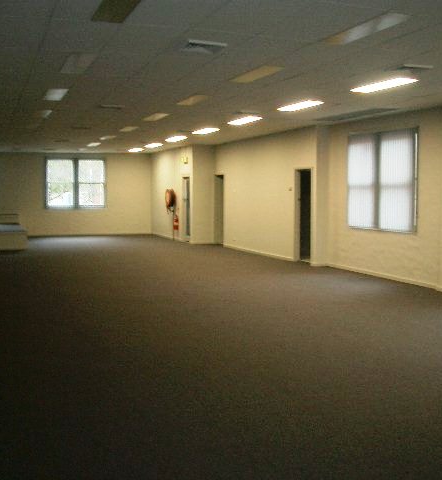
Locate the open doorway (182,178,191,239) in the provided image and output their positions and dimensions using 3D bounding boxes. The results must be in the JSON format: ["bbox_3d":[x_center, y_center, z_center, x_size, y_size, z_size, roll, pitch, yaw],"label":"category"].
[{"bbox_3d":[-1.056,-0.960,20.416,0.138,2.075,0.869,-2,5,-20],"label":"open doorway"}]

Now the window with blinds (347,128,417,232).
[{"bbox_3d":[3.002,-1.116,12.156,0.119,1.828,2.223,-2,5,-20],"label":"window with blinds"}]

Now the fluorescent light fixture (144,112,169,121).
[{"bbox_3d":[-1.218,-2.318,12.198,0.287,0.079,1.156,-2,5,-20],"label":"fluorescent light fixture"}]

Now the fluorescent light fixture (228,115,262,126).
[{"bbox_3d":[0.461,-2.370,12.812,0.287,0.079,1.156,-2,5,-20],"label":"fluorescent light fixture"}]

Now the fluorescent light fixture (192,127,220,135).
[{"bbox_3d":[-0.357,-2.538,15.032,0.287,0.079,1.156,-2,5,-20],"label":"fluorescent light fixture"}]

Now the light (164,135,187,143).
[{"bbox_3d":[-1.174,-2.706,17.251,0.287,0.079,1.156,-2,5,-20],"label":"light"}]

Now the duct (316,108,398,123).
[{"bbox_3d":[2.433,-2.293,11.857,0.563,0.069,1.927,-2,5,-20],"label":"duct"}]

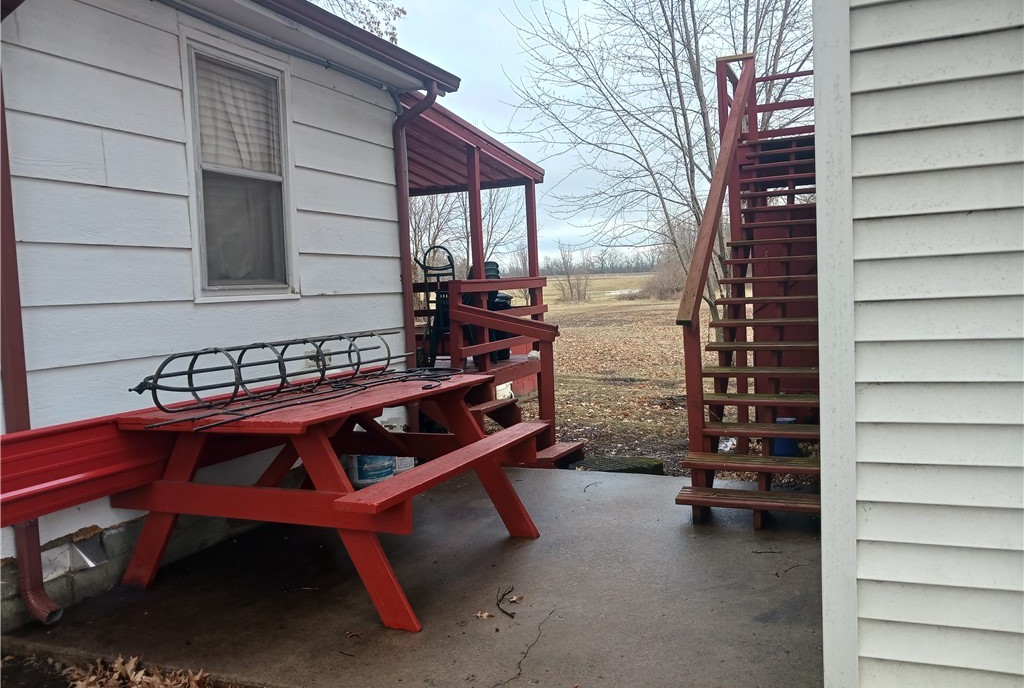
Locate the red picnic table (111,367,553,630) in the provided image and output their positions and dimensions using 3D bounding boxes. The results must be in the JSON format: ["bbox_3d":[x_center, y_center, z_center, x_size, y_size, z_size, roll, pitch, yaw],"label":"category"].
[{"bbox_3d":[-0.949,0.726,4.334,1.758,0.917,1.843,-1,4,24],"label":"red picnic table"}]

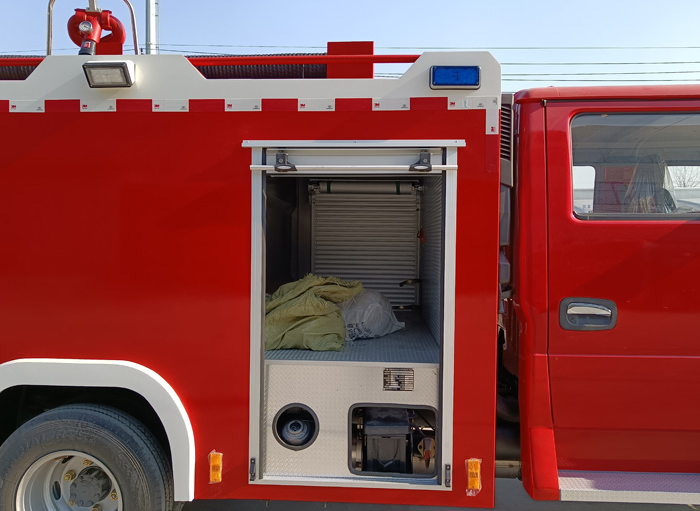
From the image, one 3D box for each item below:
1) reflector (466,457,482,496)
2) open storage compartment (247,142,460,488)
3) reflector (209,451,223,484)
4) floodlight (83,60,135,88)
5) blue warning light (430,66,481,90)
[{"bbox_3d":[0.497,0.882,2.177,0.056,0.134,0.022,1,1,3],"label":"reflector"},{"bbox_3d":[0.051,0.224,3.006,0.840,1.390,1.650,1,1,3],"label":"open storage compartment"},{"bbox_3d":[-0.553,0.870,2.233,0.053,0.126,0.022,1,1,3],"label":"reflector"},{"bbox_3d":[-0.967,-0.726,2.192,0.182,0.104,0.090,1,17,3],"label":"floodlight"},{"bbox_3d":[0.415,-0.704,2.144,0.200,0.095,0.038,1,1,3],"label":"blue warning light"}]

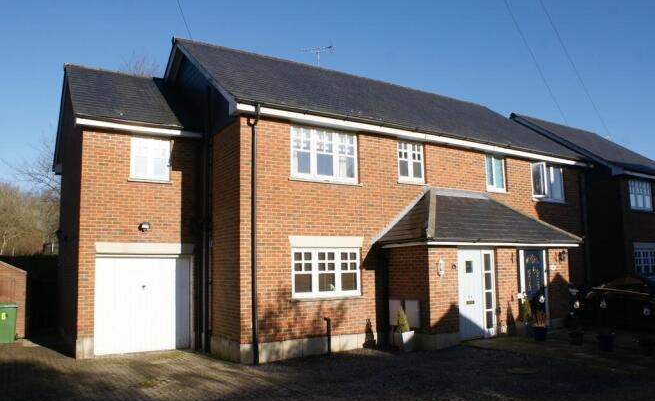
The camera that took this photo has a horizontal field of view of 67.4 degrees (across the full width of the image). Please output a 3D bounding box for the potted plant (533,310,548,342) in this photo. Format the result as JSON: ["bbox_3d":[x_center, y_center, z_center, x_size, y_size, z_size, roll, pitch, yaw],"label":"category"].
[{"bbox_3d":[4.629,2.726,10.742,0.320,0.659,0.320,4,-9,-32],"label":"potted plant"}]

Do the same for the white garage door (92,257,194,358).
[{"bbox_3d":[-4.001,2.221,10.717,1.994,2.065,0.311,4,-9,-32],"label":"white garage door"}]

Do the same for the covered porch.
[{"bbox_3d":[3.963,1.458,12.117,5.554,3.649,1.469,4,-9,-32],"label":"covered porch"}]

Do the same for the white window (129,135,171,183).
[{"bbox_3d":[-4.029,-0.892,11.143,0.863,1.015,0.134,4,-9,-32],"label":"white window"}]

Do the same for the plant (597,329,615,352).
[{"bbox_3d":[5.312,2.655,9.431,0.320,0.445,0.320,4,-9,-32],"label":"plant"}]

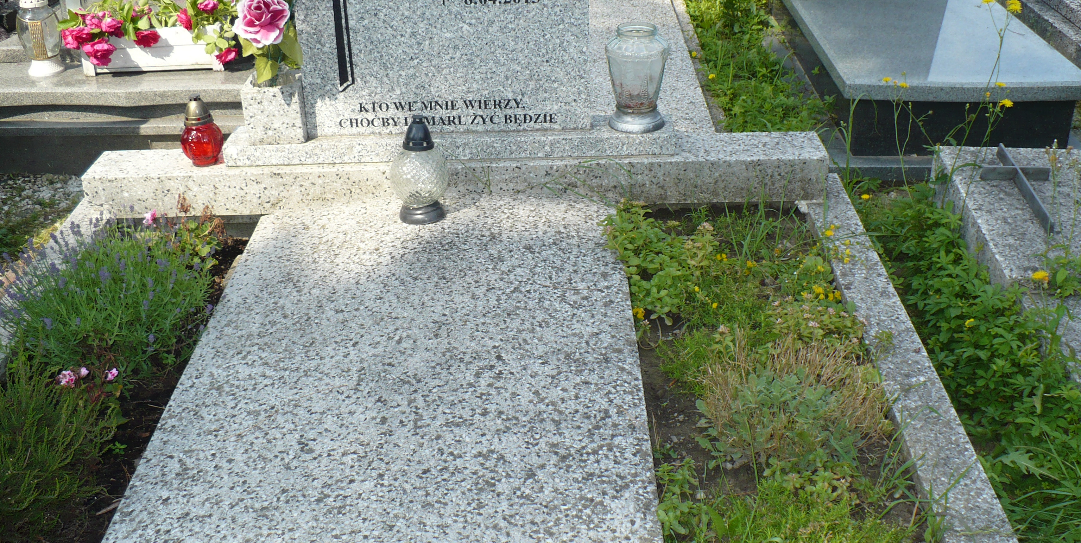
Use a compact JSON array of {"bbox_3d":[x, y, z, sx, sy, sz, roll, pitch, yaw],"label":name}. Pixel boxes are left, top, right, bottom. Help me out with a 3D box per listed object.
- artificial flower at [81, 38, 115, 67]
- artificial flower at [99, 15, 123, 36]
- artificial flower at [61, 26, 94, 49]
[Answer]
[{"bbox_3d":[-1.198,-0.594,3.130,0.090,0.075,0.085,-2,23,0],"label":"artificial flower"},{"bbox_3d":[-1.277,-0.731,3.435,0.071,0.060,0.064,-10,28,-18],"label":"artificial flower"},{"bbox_3d":[-1.261,-0.638,3.145,0.090,0.066,0.080,-2,23,0],"label":"artificial flower"}]

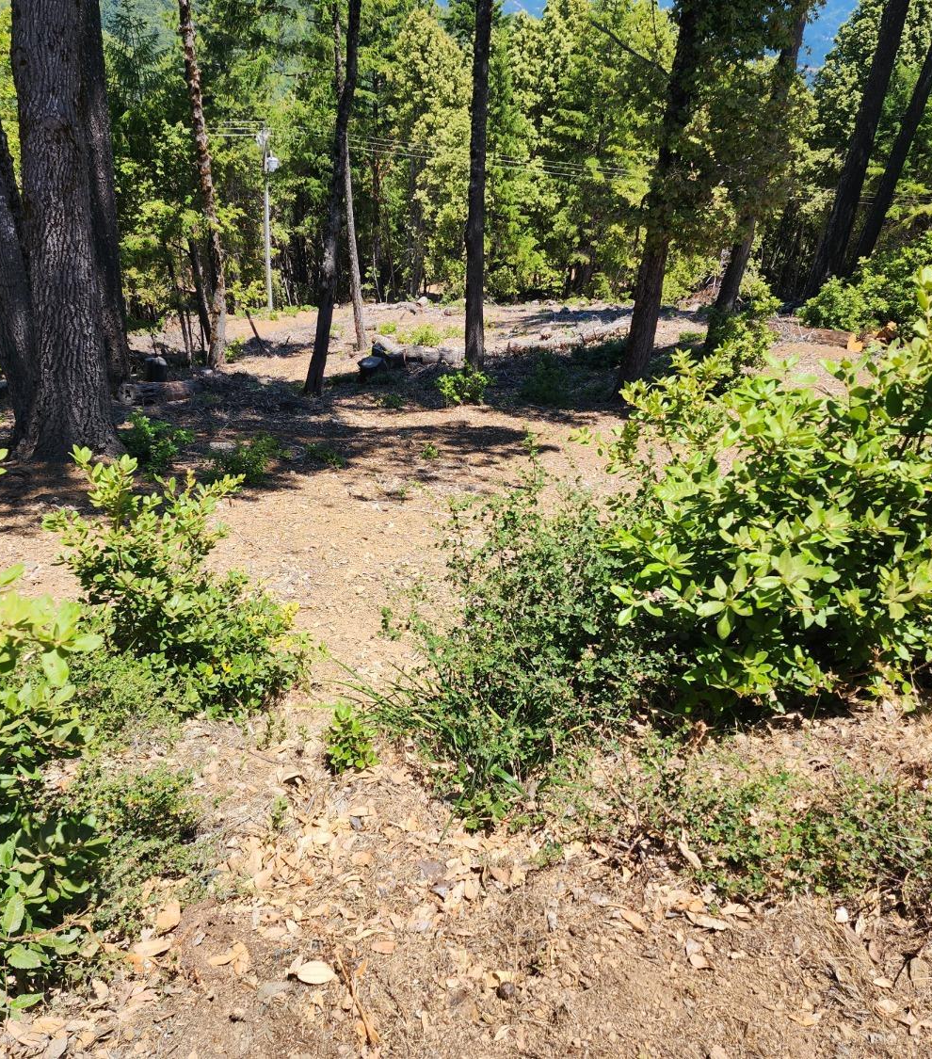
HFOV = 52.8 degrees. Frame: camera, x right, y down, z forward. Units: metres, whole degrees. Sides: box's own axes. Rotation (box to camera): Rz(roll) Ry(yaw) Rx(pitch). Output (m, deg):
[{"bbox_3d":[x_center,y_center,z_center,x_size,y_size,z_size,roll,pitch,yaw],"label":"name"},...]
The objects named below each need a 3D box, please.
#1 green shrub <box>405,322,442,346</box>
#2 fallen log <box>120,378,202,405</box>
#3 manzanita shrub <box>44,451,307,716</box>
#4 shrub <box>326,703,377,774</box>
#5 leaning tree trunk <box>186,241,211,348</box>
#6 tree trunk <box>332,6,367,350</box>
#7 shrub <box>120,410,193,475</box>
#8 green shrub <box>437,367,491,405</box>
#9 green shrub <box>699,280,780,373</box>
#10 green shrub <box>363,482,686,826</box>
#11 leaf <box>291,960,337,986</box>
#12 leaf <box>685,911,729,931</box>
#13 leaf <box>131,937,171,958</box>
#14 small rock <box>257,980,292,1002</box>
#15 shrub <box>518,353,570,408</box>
[{"bbox_3d":[-1.022,-4.777,23.000,0.880,0.500,0.750,1,21,0],"label":"green shrub"},{"bbox_3d":[-3.320,-1.594,10.584,0.240,0.240,1.200,18,22,30],"label":"fallen log"},{"bbox_3d":[-1.040,0.152,3.450,0.850,0.830,0.700,-6,22,-17],"label":"manzanita shrub"},{"bbox_3d":[-0.295,0.541,2.430,0.133,0.179,0.127,3,25,0],"label":"shrub"},{"bbox_3d":[-4.705,-4.138,16.582,0.220,1.931,0.220,-8,27,-14],"label":"leaning tree trunk"},{"bbox_3d":[-2.042,-6.086,16.234,0.240,6.005,0.240,-1,25,2],"label":"tree trunk"},{"bbox_3d":[-2.610,-0.738,7.900,0.580,0.420,0.500,-6,22,-18],"label":"shrub"},{"bbox_3d":[-0.024,-1.576,10.300,0.590,0.367,0.531,3,25,0],"label":"green shrub"},{"bbox_3d":[3.931,-2.924,13.500,1.043,1.272,0.939,3,25,0],"label":"green shrub"},{"bbox_3d":[0.138,0.311,2.450,0.765,0.891,0.650,3,25,0],"label":"green shrub"},{"bbox_3d":[-0.325,0.955,2.020,0.090,0.020,0.052,1,21,0],"label":"leaf"},{"bbox_3d":[0.520,0.843,2.020,0.095,0.018,0.035,12,26,18],"label":"leaf"},{"bbox_3d":[-0.698,0.926,2.080,0.088,0.018,0.040,-10,24,-28],"label":"leaf"},{"bbox_3d":[-0.381,0.920,1.870,0.068,0.022,0.048,3,25,0],"label":"small rock"},{"bbox_3d":[1.001,-1.941,12.200,0.660,0.550,0.550,1,21,0],"label":"shrub"}]

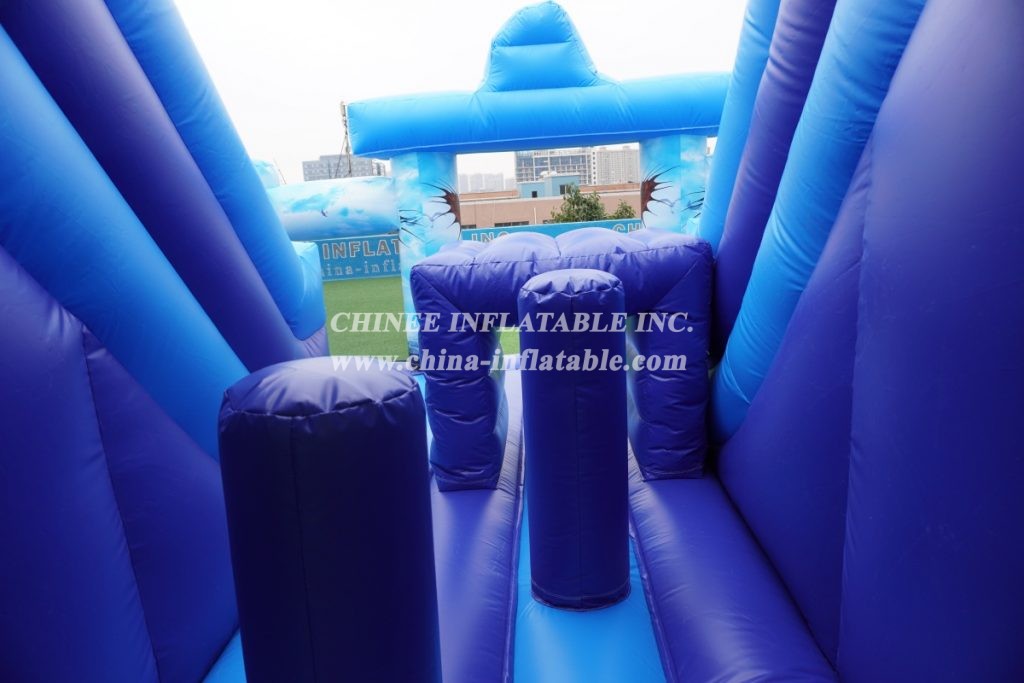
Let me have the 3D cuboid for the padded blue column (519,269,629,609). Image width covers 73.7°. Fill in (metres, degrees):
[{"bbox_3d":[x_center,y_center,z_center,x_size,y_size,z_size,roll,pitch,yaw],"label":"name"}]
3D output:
[{"bbox_3d":[0.282,0.430,3.067,0.435,1.455,0.435,-3,12,3],"label":"padded blue column"}]

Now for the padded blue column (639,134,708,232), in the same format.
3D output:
[{"bbox_3d":[1.680,-0.935,7.130,0.610,2.283,0.610,-3,12,2],"label":"padded blue column"}]

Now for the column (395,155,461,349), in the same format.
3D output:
[{"bbox_3d":[-0.927,-0.984,7.909,0.515,2.330,0.515,-14,16,-41],"label":"column"}]

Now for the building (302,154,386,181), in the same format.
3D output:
[{"bbox_3d":[-76.657,-68.809,320.281,32.000,34.000,17.000,-1,12,8],"label":"building"}]

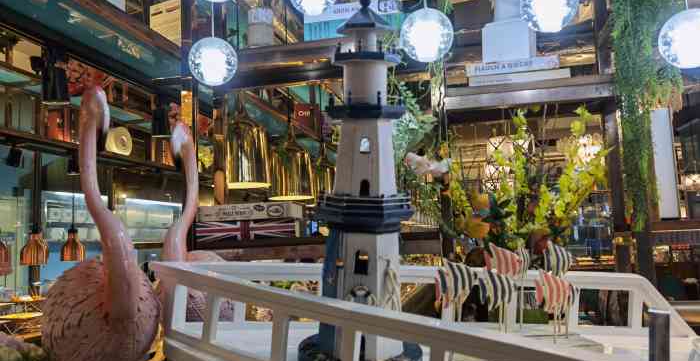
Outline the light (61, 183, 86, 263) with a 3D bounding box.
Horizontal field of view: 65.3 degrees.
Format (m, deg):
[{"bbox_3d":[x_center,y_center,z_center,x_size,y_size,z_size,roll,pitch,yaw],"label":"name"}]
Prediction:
[{"bbox_3d":[-2.486,0.377,4.900,0.190,0.710,0.190,1,-6,-30],"label":"light"}]

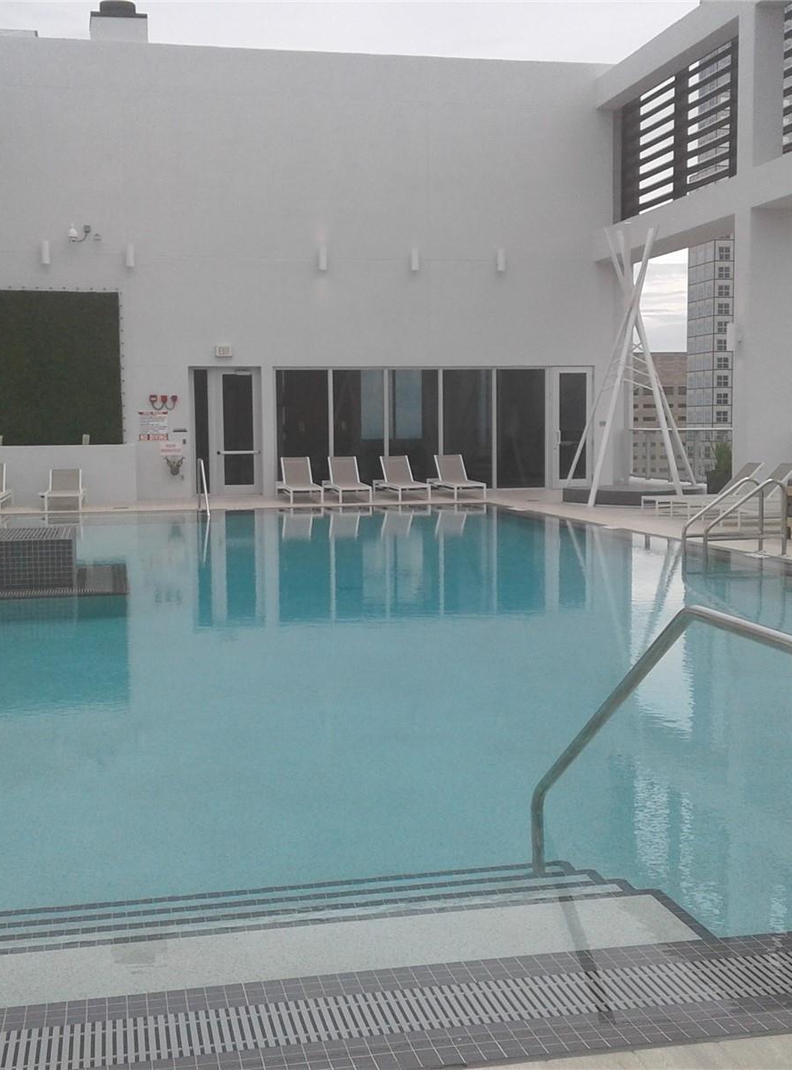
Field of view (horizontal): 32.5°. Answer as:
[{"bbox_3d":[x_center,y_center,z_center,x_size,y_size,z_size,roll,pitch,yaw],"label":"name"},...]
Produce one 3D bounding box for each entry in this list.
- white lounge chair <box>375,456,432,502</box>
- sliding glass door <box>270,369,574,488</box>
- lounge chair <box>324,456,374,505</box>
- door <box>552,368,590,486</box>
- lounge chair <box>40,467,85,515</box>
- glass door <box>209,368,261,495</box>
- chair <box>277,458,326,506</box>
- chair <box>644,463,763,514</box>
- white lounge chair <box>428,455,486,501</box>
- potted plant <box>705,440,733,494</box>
[{"bbox_3d":[0.150,-1.155,27.608,0.700,0.870,1.950,-2,5,-14],"label":"white lounge chair"},{"bbox_3d":[0.544,-2.289,29.577,6.450,2.700,0.120,-2,5,-12],"label":"sliding glass door"},{"bbox_3d":[-0.952,-1.100,26.852,0.630,0.820,2.000,-2,5,-12],"label":"lounge chair"},{"bbox_3d":[3.926,-2.388,30.302,0.980,2.680,0.100,-2,5,-12],"label":"door"},{"bbox_3d":[-6.260,-0.868,25.715,0.700,0.730,1.950,-2,5,-12],"label":"lounge chair"},{"bbox_3d":[-3.375,-2.167,28.736,1.020,2.670,0.100,-2,5,-12],"label":"glass door"},{"bbox_3d":[-1.913,-1.105,27.246,0.700,0.870,1.950,-2,5,-12],"label":"chair"},{"bbox_3d":[4.955,-0.775,21.971,1.930,0.800,0.630,-2,5,-13],"label":"chair"},{"bbox_3d":[1.209,-1.165,27.265,0.630,0.820,2.000,-2,5,-13],"label":"white lounge chair"},{"bbox_3d":[5.833,-1.058,23.713,0.600,1.188,0.600,-2,5,-12],"label":"potted plant"}]

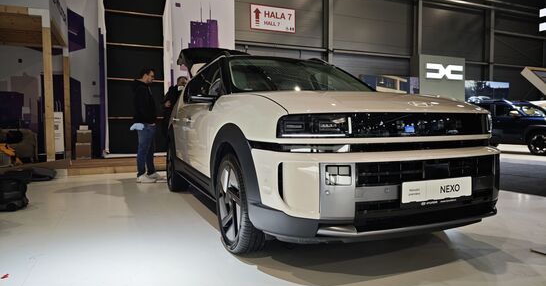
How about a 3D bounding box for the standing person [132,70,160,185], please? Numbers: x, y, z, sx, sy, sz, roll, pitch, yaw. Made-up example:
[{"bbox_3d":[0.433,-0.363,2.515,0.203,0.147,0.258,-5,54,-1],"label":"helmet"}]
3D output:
[{"bbox_3d":[-2.092,-0.285,5.996,0.480,1.853,0.500,0,3,-5],"label":"standing person"}]

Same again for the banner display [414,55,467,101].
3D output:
[{"bbox_3d":[5.745,-2.203,12.300,2.100,1.650,0.250,-1,3,-23],"label":"banner display"}]

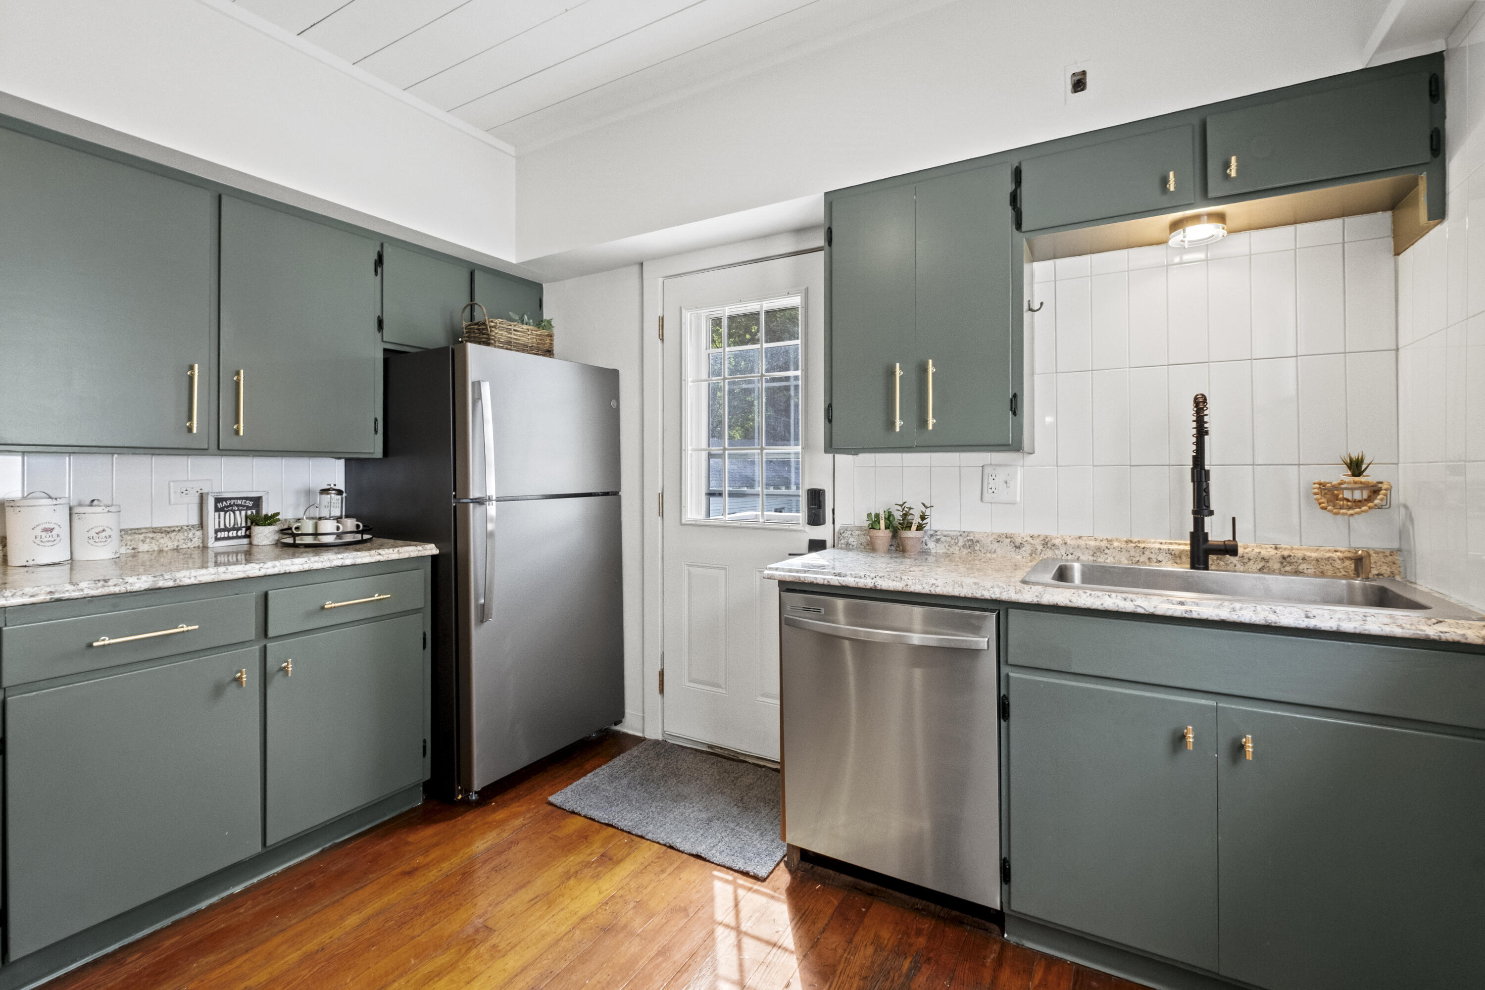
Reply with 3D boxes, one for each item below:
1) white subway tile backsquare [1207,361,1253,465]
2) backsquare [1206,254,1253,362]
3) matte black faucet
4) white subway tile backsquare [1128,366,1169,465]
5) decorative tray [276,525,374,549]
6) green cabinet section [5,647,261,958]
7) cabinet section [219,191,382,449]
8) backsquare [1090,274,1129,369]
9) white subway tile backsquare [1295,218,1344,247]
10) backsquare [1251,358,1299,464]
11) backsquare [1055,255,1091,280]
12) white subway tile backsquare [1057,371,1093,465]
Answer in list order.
[{"bbox_3d":[1.444,-0.241,1.829,0.101,0.305,0.010,1,1,28],"label":"white subway tile backsquare"},{"bbox_3d":[1.415,-0.538,1.794,0.100,0.300,0.010,0,1,29],"label":"backsquare"},{"bbox_3d":[1.313,-0.030,1.696,0.111,0.498,0.230,1,1,31],"label":"matte black faucet"},{"bbox_3d":[1.278,-0.246,1.945,0.102,0.305,0.010,0,1,28],"label":"white subway tile backsquare"},{"bbox_3d":[-1.594,0.157,2.371,0.297,0.055,0.297,0,1,30],"label":"decorative tray"},{"bbox_3d":[-1.545,0.752,1.610,0.028,0.603,0.482,1,1,32],"label":"green cabinet section"},{"bbox_3d":[-1.526,-0.550,2.151,0.028,0.802,0.472,1,1,32],"label":"cabinet section"},{"bbox_3d":[1.158,-0.545,1.949,0.100,0.302,0.010,0,1,30],"label":"backsquare"},{"bbox_3d":[1.585,-0.713,1.700,0.097,0.065,0.010,0,1,30],"label":"white subway tile backsquare"},{"bbox_3d":[1.533,-0.239,1.781,0.100,0.304,0.010,1,1,28],"label":"backsquare"},{"bbox_3d":[1.088,-0.744,2.035,0.102,0.065,0.010,1,1,28],"label":"backsquare"},{"bbox_3d":[1.074,-0.245,1.997,0.100,0.304,0.010,0,1,30],"label":"white subway tile backsquare"}]

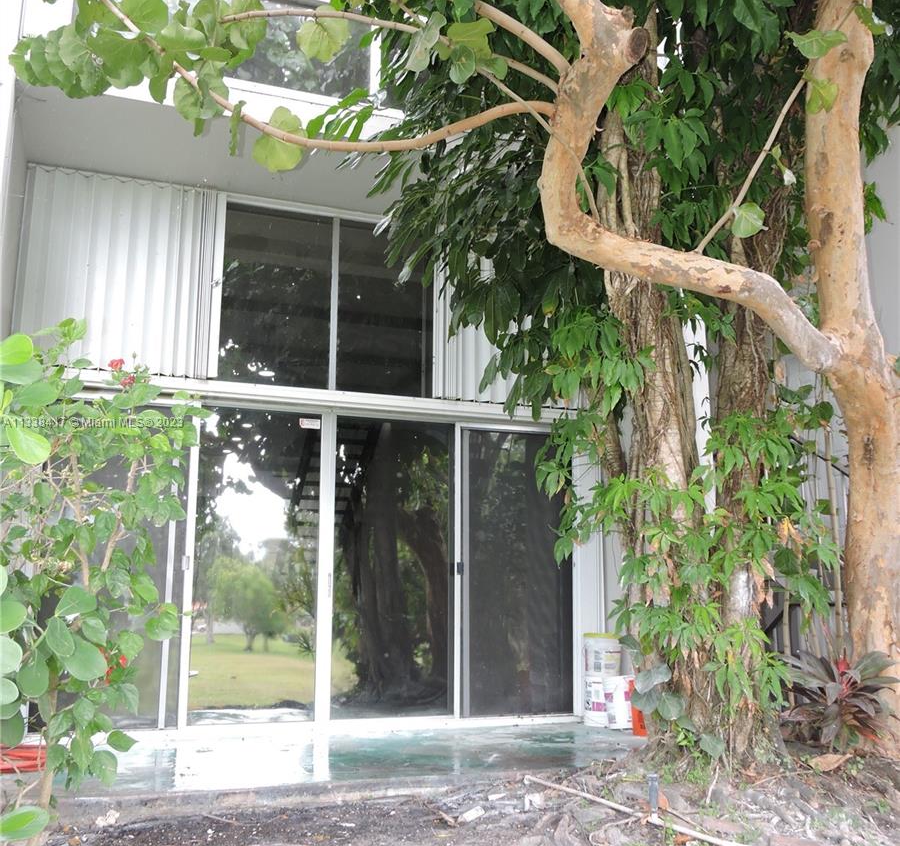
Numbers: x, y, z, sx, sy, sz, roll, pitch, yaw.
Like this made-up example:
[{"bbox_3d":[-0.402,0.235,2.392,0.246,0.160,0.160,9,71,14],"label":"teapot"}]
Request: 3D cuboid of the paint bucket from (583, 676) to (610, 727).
[{"bbox_3d":[1.165,2.108,7.394,0.285,0.365,0.285,0,-11,0],"label":"paint bucket"}]

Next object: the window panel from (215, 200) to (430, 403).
[{"bbox_3d":[-0.910,-0.941,7.470,1.674,1.431,0.090,4,-11,-18],"label":"window panel"}]

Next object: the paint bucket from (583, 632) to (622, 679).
[{"bbox_3d":[1.168,1.774,7.458,0.290,0.325,0.290,0,-11,0],"label":"paint bucket"}]

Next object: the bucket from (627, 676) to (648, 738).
[{"bbox_3d":[1.427,2.017,6.901,0.290,0.370,0.290,4,-11,-18],"label":"bucket"}]

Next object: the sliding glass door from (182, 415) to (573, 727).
[{"bbox_3d":[-0.426,1.081,7.249,2.954,2.284,0.110,4,-11,-18],"label":"sliding glass door"}]

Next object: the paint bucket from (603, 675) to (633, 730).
[{"bbox_3d":[1.289,2.071,7.199,0.290,0.370,0.290,0,-11,0],"label":"paint bucket"}]

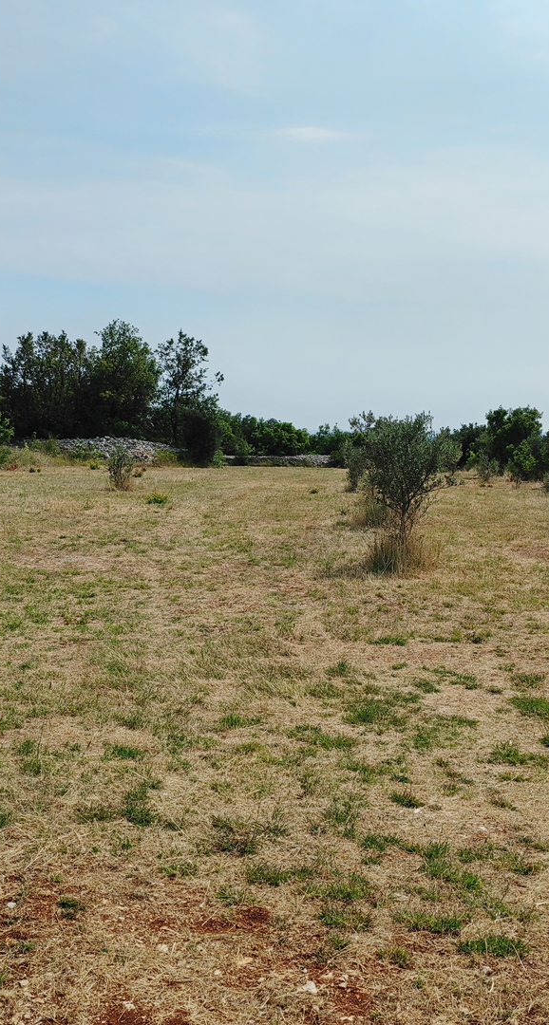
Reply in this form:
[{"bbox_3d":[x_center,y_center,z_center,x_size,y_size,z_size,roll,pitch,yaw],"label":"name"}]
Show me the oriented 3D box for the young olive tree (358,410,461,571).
[{"bbox_3d":[1.509,-0.238,12.200,1.220,1.830,1.180,0,5,0],"label":"young olive tree"}]

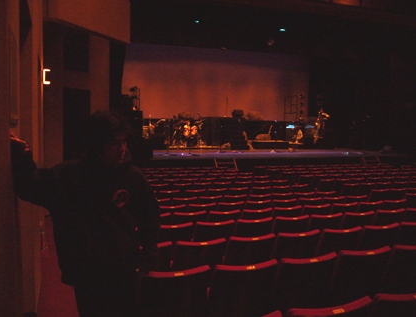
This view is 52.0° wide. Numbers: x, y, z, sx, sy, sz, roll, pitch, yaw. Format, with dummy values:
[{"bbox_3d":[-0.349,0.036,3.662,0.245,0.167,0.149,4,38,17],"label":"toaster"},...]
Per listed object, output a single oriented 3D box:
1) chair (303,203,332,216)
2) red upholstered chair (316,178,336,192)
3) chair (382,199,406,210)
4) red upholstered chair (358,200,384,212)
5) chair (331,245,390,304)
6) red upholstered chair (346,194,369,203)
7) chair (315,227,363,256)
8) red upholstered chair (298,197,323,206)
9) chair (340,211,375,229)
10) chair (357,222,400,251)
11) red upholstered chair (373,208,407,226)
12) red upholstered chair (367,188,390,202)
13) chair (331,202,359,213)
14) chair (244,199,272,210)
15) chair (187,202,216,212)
[{"bbox_3d":[1.624,1.162,6.884,0.530,0.900,0.580,-1,5,-21],"label":"chair"},{"bbox_3d":[3.133,0.974,11.760,0.540,0.860,0.600,-1,4,-21],"label":"red upholstered chair"},{"bbox_3d":[3.076,1.141,7.431,0.530,0.900,0.580,-1,5,-21],"label":"chair"},{"bbox_3d":[2.660,1.155,7.332,0.530,0.880,0.570,-1,4,-21],"label":"red upholstered chair"},{"bbox_3d":[1.205,1.155,3.642,0.530,0.880,0.570,-1,4,-21],"label":"chair"},{"bbox_3d":[2.789,1.138,8.485,0.540,0.860,0.600,-1,4,-21],"label":"red upholstered chair"},{"bbox_3d":[1.372,1.169,4.742,0.530,0.880,0.570,-1,4,-21],"label":"chair"},{"bbox_3d":[1.781,1.159,7.983,0.530,0.900,0.580,-1,5,-21],"label":"red upholstered chair"},{"bbox_3d":[2.004,1.161,6.040,0.530,0.880,0.570,-1,4,-21],"label":"chair"},{"bbox_3d":[1.851,1.158,4.922,0.530,0.880,0.570,-1,4,-21],"label":"chair"},{"bbox_3d":[2.511,1.149,6.230,0.530,0.880,0.570,-1,4,-21],"label":"red upholstered chair"},{"bbox_3d":[3.826,1.114,9.922,0.540,0.860,0.600,-1,4,-21],"label":"red upholstered chair"},{"bbox_3d":[2.172,1.159,7.149,0.530,0.880,0.570,-1,4,-21],"label":"chair"},{"bbox_3d":[0.830,1.173,7.707,0.530,0.880,0.570,-1,4,-21],"label":"chair"},{"bbox_3d":[-0.178,1.176,7.354,0.540,0.860,0.600,-1,4,-21],"label":"chair"}]

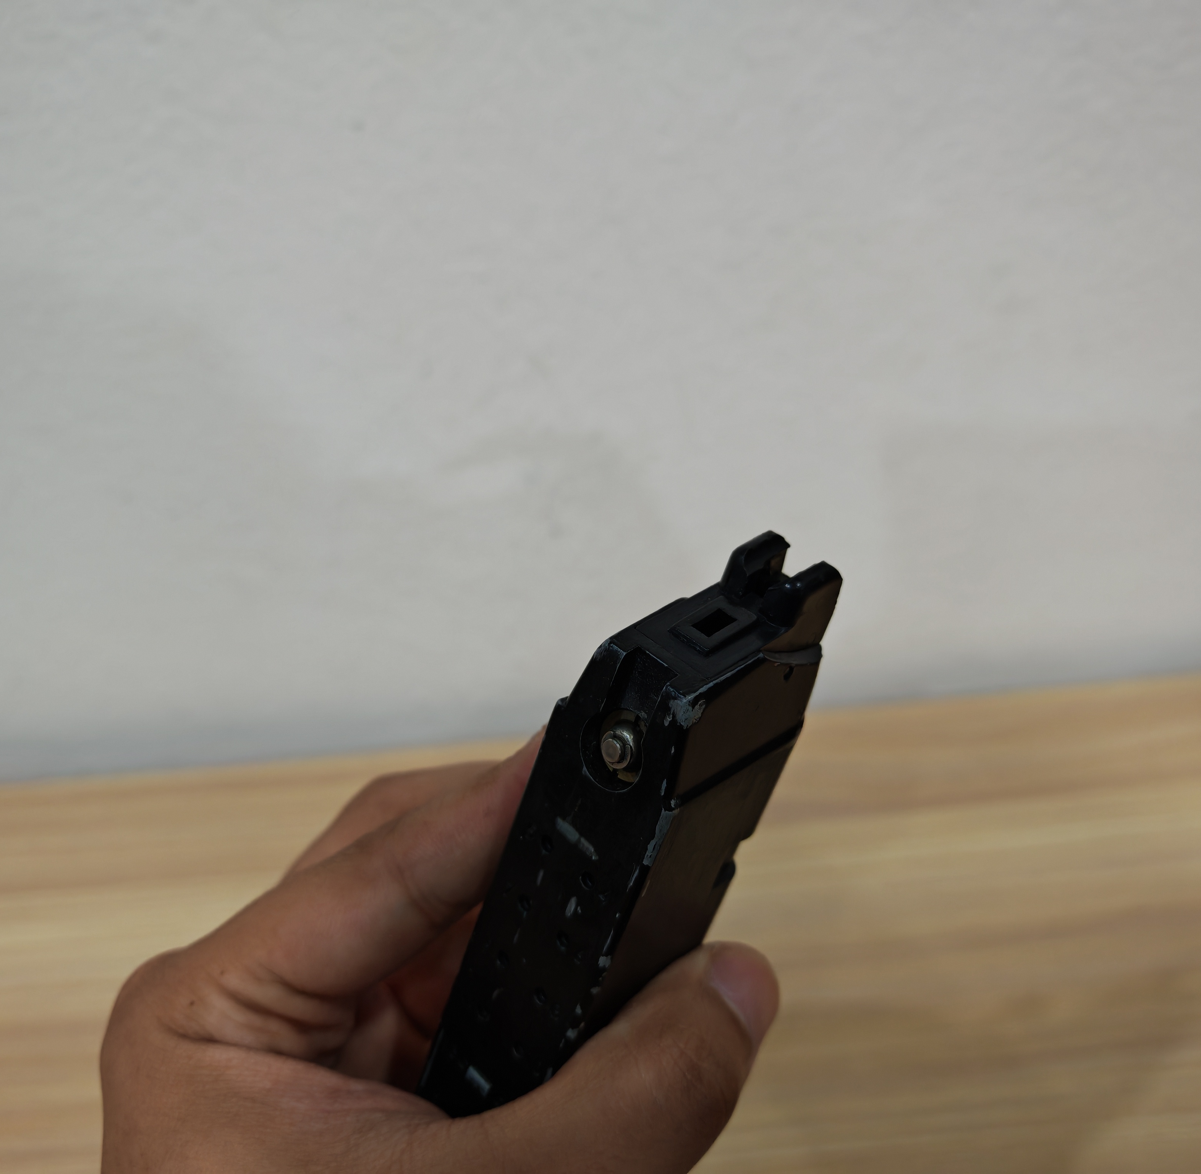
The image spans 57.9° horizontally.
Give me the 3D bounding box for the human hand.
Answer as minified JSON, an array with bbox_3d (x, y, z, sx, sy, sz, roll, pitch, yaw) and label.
[{"bbox_3d":[-0.030,0.086,0.195,0.115,0.135,0.085,7,-3,-15],"label":"human hand"}]

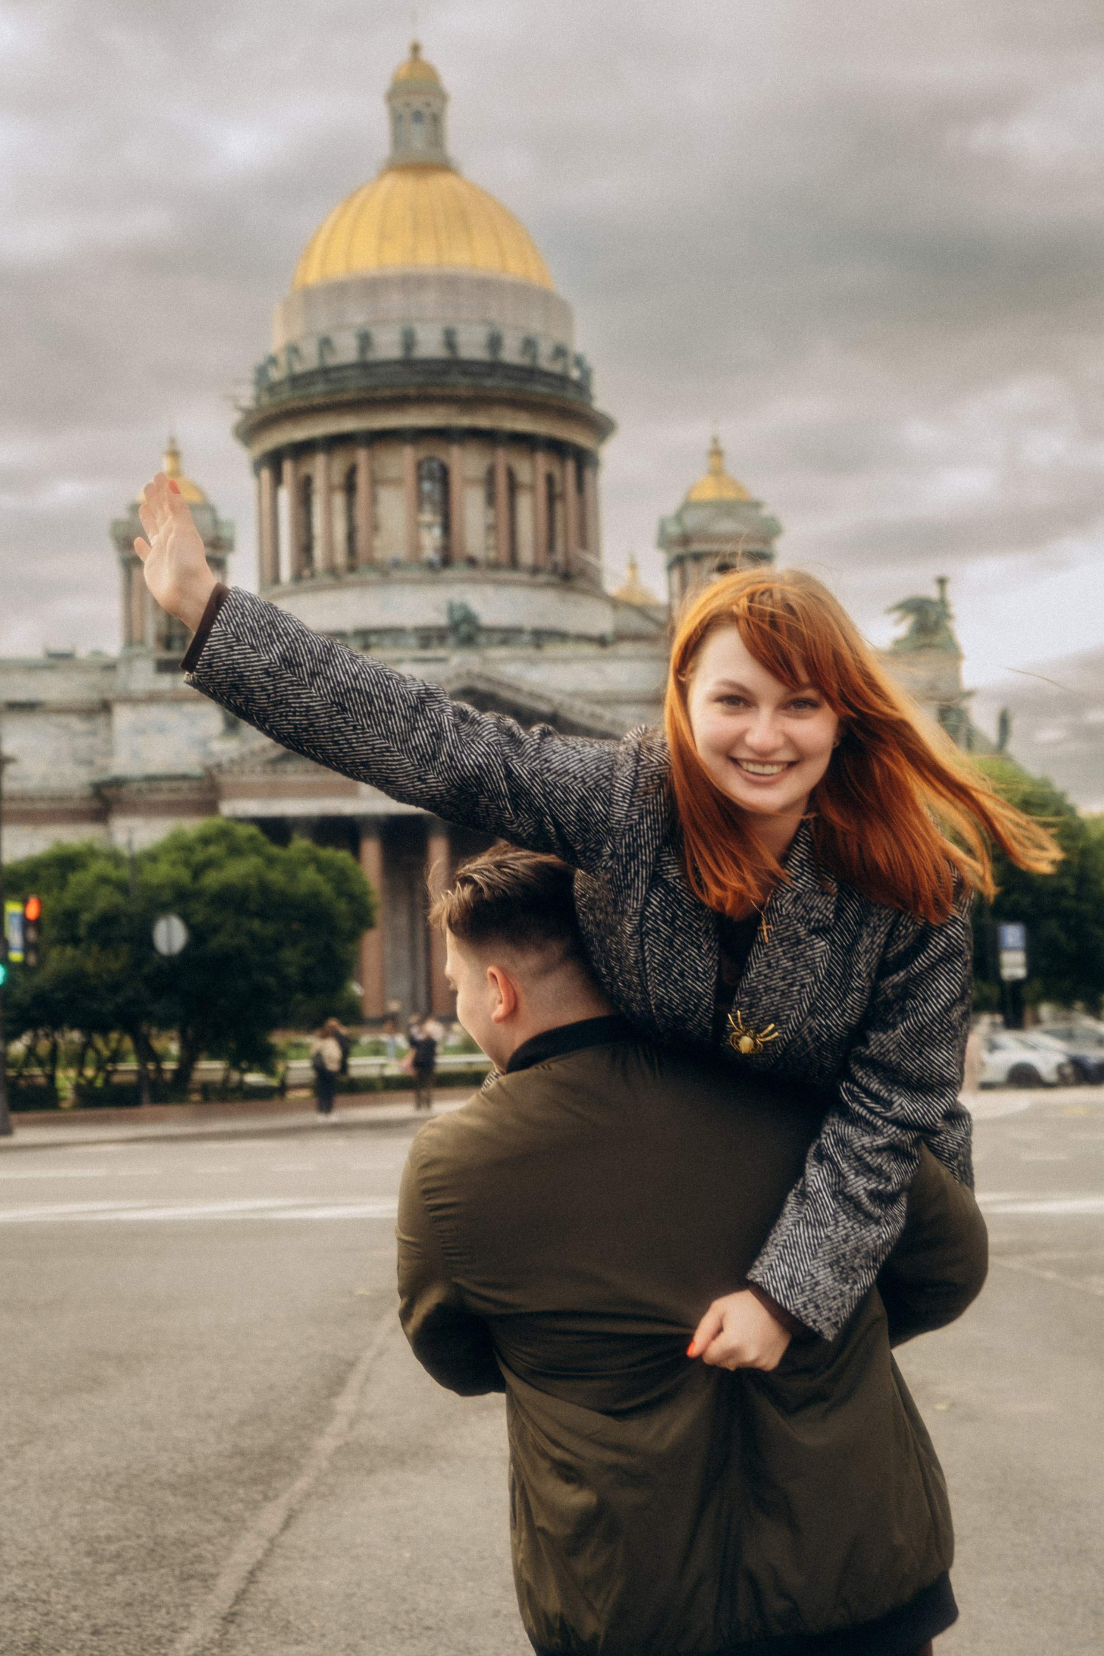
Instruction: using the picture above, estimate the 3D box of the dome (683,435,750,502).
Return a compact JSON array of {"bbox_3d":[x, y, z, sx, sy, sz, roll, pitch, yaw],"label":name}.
[{"bbox_3d":[14.445,-31.445,226.118,5.600,5.790,5.600,-1,-4,-6],"label":"dome"}]

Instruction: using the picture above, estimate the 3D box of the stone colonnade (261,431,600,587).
[{"bbox_3d":[-12.042,-30.088,251.005,33.600,13.500,33.600,-1,-4,-6],"label":"stone colonnade"}]

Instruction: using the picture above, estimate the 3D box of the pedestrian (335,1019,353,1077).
[{"bbox_3d":[-4.869,5.244,60.000,0.500,1.720,0.350,-3,-4,12],"label":"pedestrian"}]

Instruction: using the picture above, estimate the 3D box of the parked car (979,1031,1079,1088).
[{"bbox_3d":[10.261,5.605,62.000,4.400,1.450,1.800,-2,-4,-1],"label":"parked car"}]

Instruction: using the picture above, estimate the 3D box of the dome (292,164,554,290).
[{"bbox_3d":[-12.872,-58.572,253.158,25.600,11.320,25.600,-1,-4,-6],"label":"dome"}]

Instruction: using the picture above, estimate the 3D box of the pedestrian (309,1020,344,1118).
[{"bbox_3d":[-3.788,4.025,43.200,0.520,1.680,0.360,-3,-5,20],"label":"pedestrian"}]

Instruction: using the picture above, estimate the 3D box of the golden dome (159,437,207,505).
[{"bbox_3d":[-32.678,-30.676,221.072,5.600,5.800,5.600,-1,-4,-6],"label":"golden dome"}]

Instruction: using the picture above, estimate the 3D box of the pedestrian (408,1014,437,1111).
[{"bbox_3d":[-2.276,4.130,45.300,0.520,1.680,0.360,-2,-4,0],"label":"pedestrian"}]

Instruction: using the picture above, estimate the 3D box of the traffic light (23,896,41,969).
[{"bbox_3d":[-7.575,1.516,37.500,0.260,1.050,0.320,-5,-5,35],"label":"traffic light"}]

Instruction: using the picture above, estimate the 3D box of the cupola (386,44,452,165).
[{"bbox_3d":[-13.248,-71.458,254.132,6.200,12.630,6.200,-1,-4,-6],"label":"cupola"}]

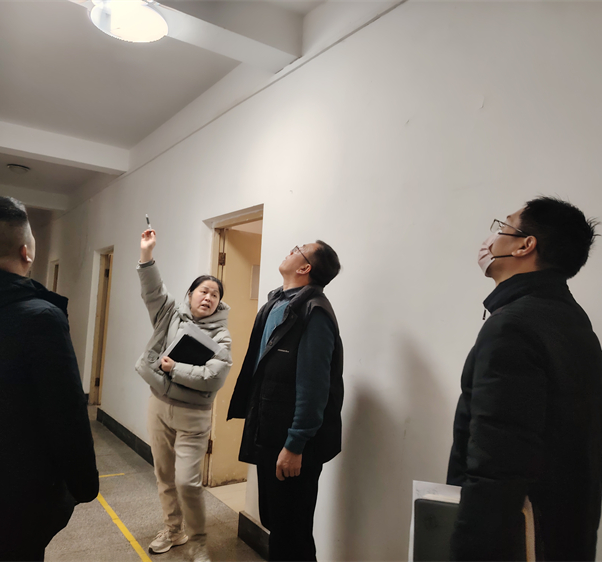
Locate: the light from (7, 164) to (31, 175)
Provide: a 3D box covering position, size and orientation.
[{"bbox_3d":[-3.962,-1.555,7.304,0.285,0.090,0.285,6,-4,-34],"label":"light"}]

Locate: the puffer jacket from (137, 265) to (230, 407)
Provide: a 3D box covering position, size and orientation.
[{"bbox_3d":[-0.693,0.303,3.063,0.570,0.830,0.440,3,-4,10],"label":"puffer jacket"}]

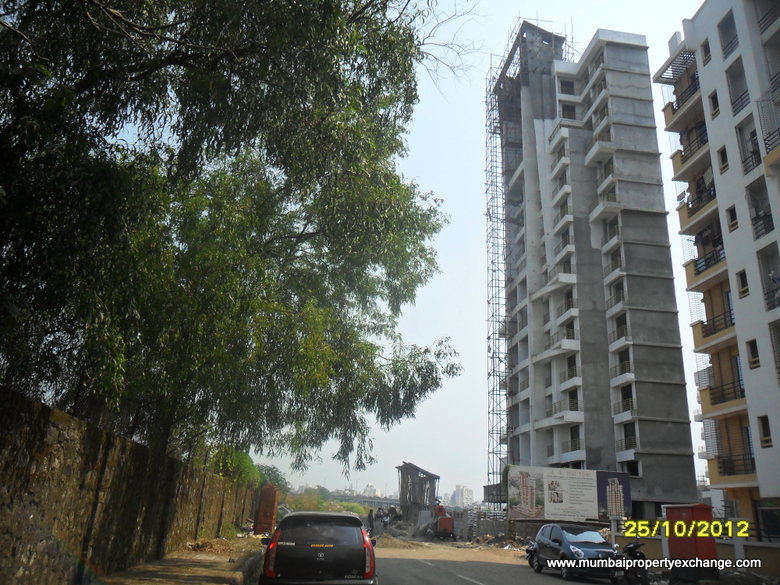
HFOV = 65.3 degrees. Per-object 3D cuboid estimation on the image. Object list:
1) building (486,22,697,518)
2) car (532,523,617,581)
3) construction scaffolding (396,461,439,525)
[{"bbox_3d":[17.713,-3.897,61.639,11.000,54.300,20.500,5,-20,-5],"label":"building"},{"bbox_3d":[5.790,8.100,19.060,1.600,1.490,3.520,5,-20,-6],"label":"car"},{"bbox_3d":[2.240,16.270,47.938,3.200,5.400,2.600,5,-20,-5],"label":"construction scaffolding"}]

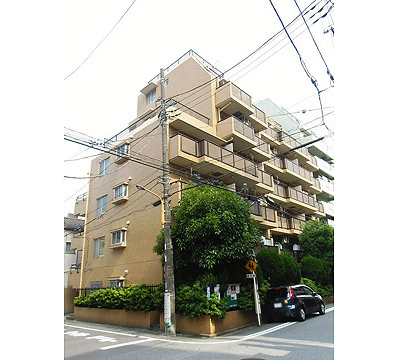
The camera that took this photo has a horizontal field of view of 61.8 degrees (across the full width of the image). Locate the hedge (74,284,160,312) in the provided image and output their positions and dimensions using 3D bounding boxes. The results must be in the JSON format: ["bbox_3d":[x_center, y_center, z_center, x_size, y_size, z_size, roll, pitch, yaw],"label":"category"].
[{"bbox_3d":[-4.281,6.187,17.348,7.000,1.250,1.000,-19,-24,41],"label":"hedge"}]

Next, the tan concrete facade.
[{"bbox_3d":[2.584,1.756,28.283,11.100,17.200,22.500,-17,-23,37],"label":"tan concrete facade"}]

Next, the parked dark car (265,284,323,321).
[{"bbox_3d":[4.894,6.084,16.724,1.690,1.535,4.020,-16,-23,37],"label":"parked dark car"}]

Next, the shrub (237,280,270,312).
[{"bbox_3d":[2.543,5.434,15.759,0.900,1.250,1.600,-17,-23,38],"label":"shrub"}]

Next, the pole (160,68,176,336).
[{"bbox_3d":[-1.512,0.215,15.087,0.400,12.449,0.400,-3,-18,0],"label":"pole"}]

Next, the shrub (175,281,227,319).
[{"bbox_3d":[0.074,4.832,13.467,2.100,1.400,1.150,-17,-23,37],"label":"shrub"}]

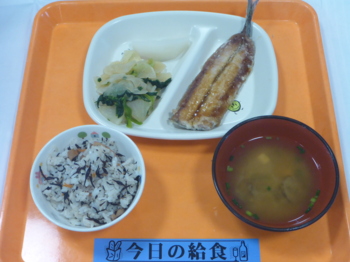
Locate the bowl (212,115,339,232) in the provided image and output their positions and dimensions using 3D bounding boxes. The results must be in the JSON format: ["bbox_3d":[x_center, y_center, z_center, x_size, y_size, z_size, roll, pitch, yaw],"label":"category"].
[{"bbox_3d":[0.091,0.051,0.495,0.114,0.066,0.114,0,62,0],"label":"bowl"}]

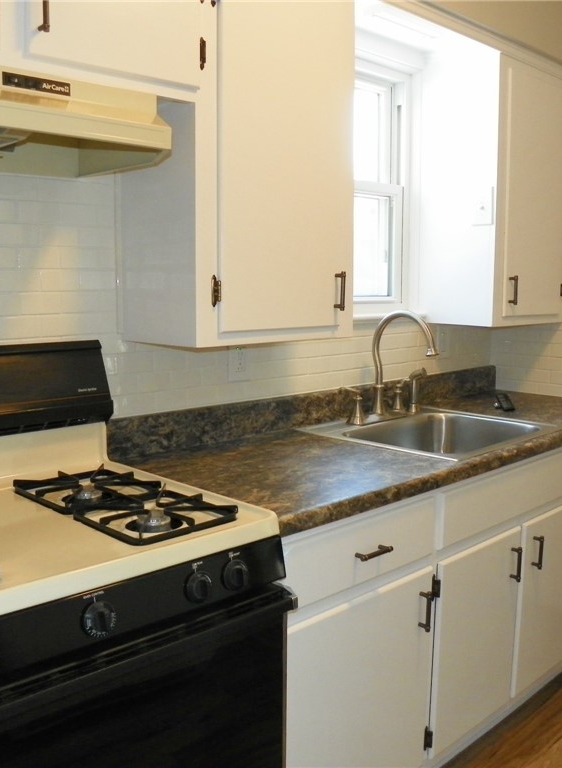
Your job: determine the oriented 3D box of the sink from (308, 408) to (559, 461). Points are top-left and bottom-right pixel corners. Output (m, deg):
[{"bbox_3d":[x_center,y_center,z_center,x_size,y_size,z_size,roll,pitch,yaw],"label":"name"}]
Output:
[{"bbox_3d":[0.470,0.222,2.352,0.557,0.180,0.645,8,10,44],"label":"sink"}]

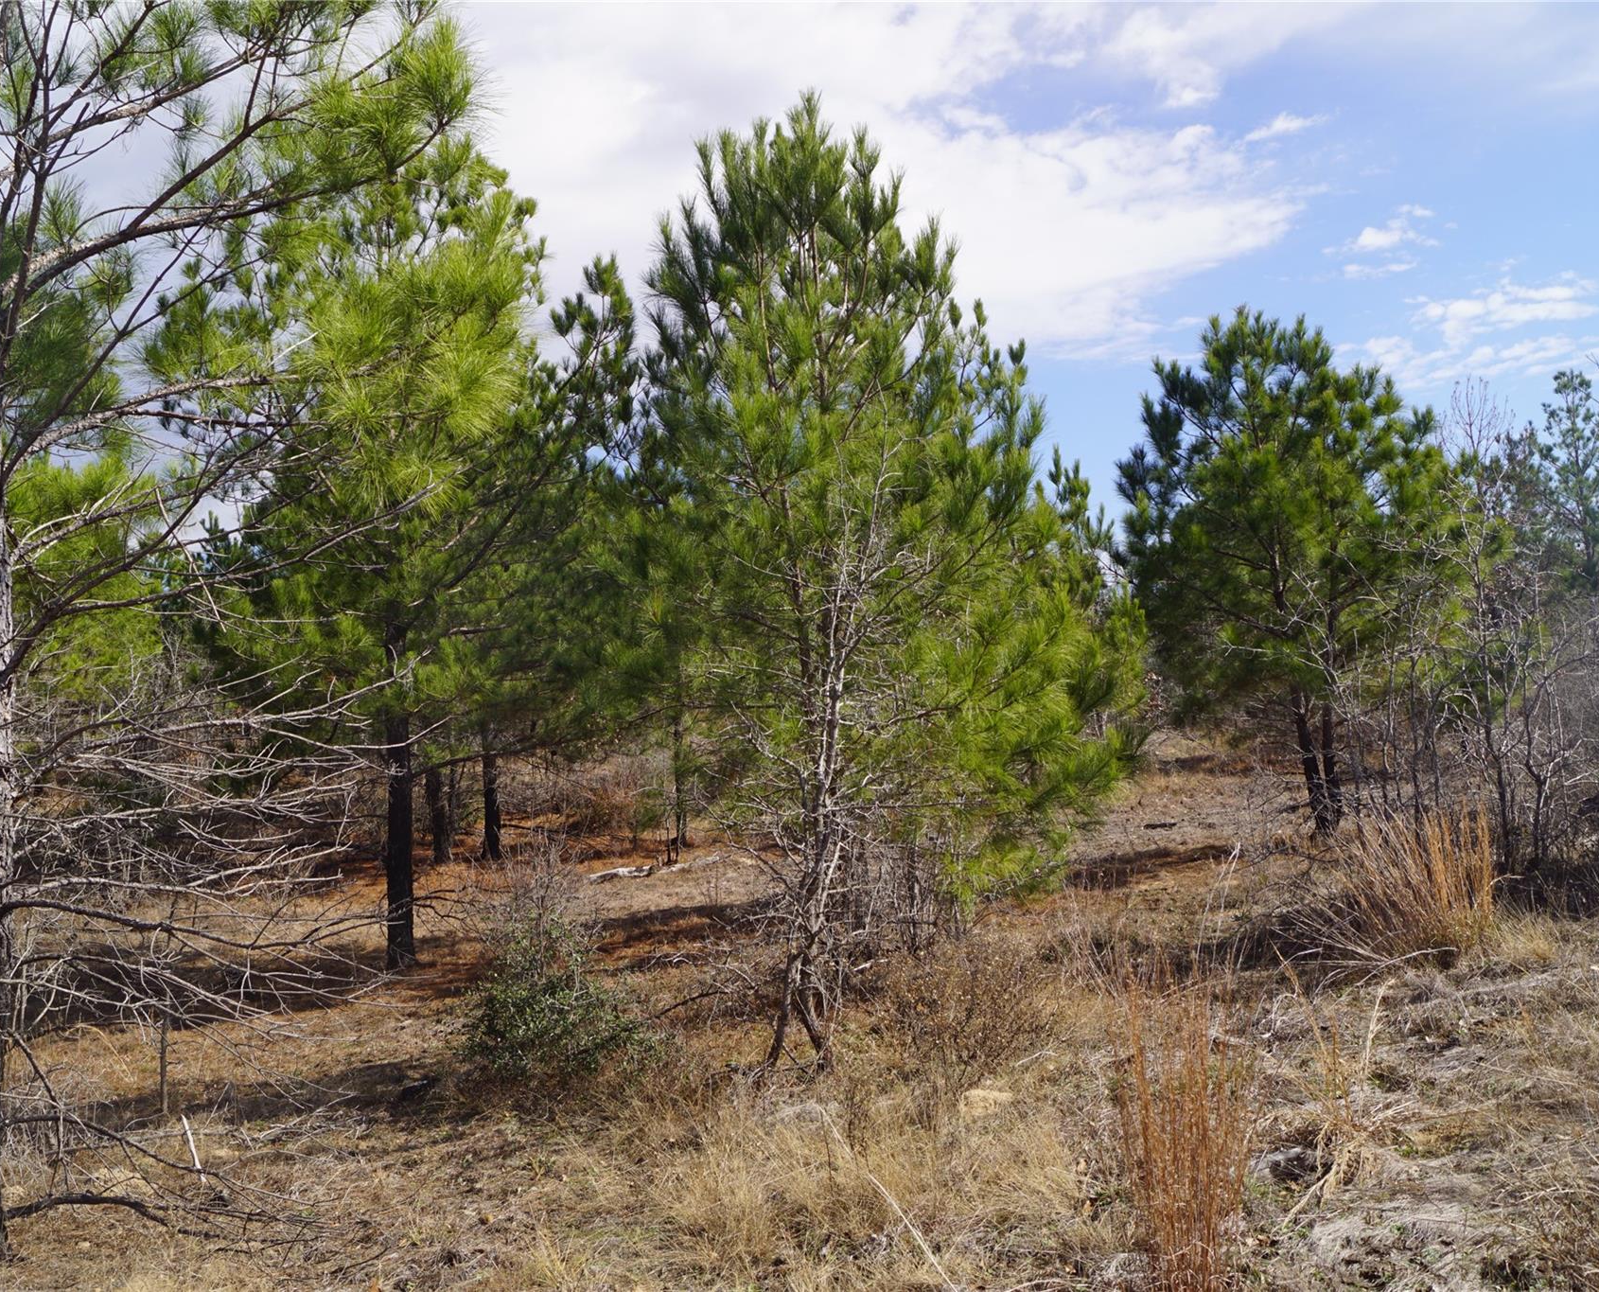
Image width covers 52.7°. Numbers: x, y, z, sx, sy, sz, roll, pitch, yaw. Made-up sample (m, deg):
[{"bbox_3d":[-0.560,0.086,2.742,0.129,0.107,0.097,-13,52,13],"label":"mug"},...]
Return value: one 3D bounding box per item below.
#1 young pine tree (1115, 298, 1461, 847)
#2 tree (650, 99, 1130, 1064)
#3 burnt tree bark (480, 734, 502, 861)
[{"bbox_3d":[4.119,-0.638,13.600,2.783,4.282,2.700,0,-1,0],"label":"young pine tree"},{"bbox_3d":[0.438,-0.303,7.600,2.249,4.283,2.200,0,-1,0],"label":"tree"},{"bbox_3d":[-2.448,1.201,12.800,0.180,1.007,0.160,0,-1,0],"label":"burnt tree bark"}]

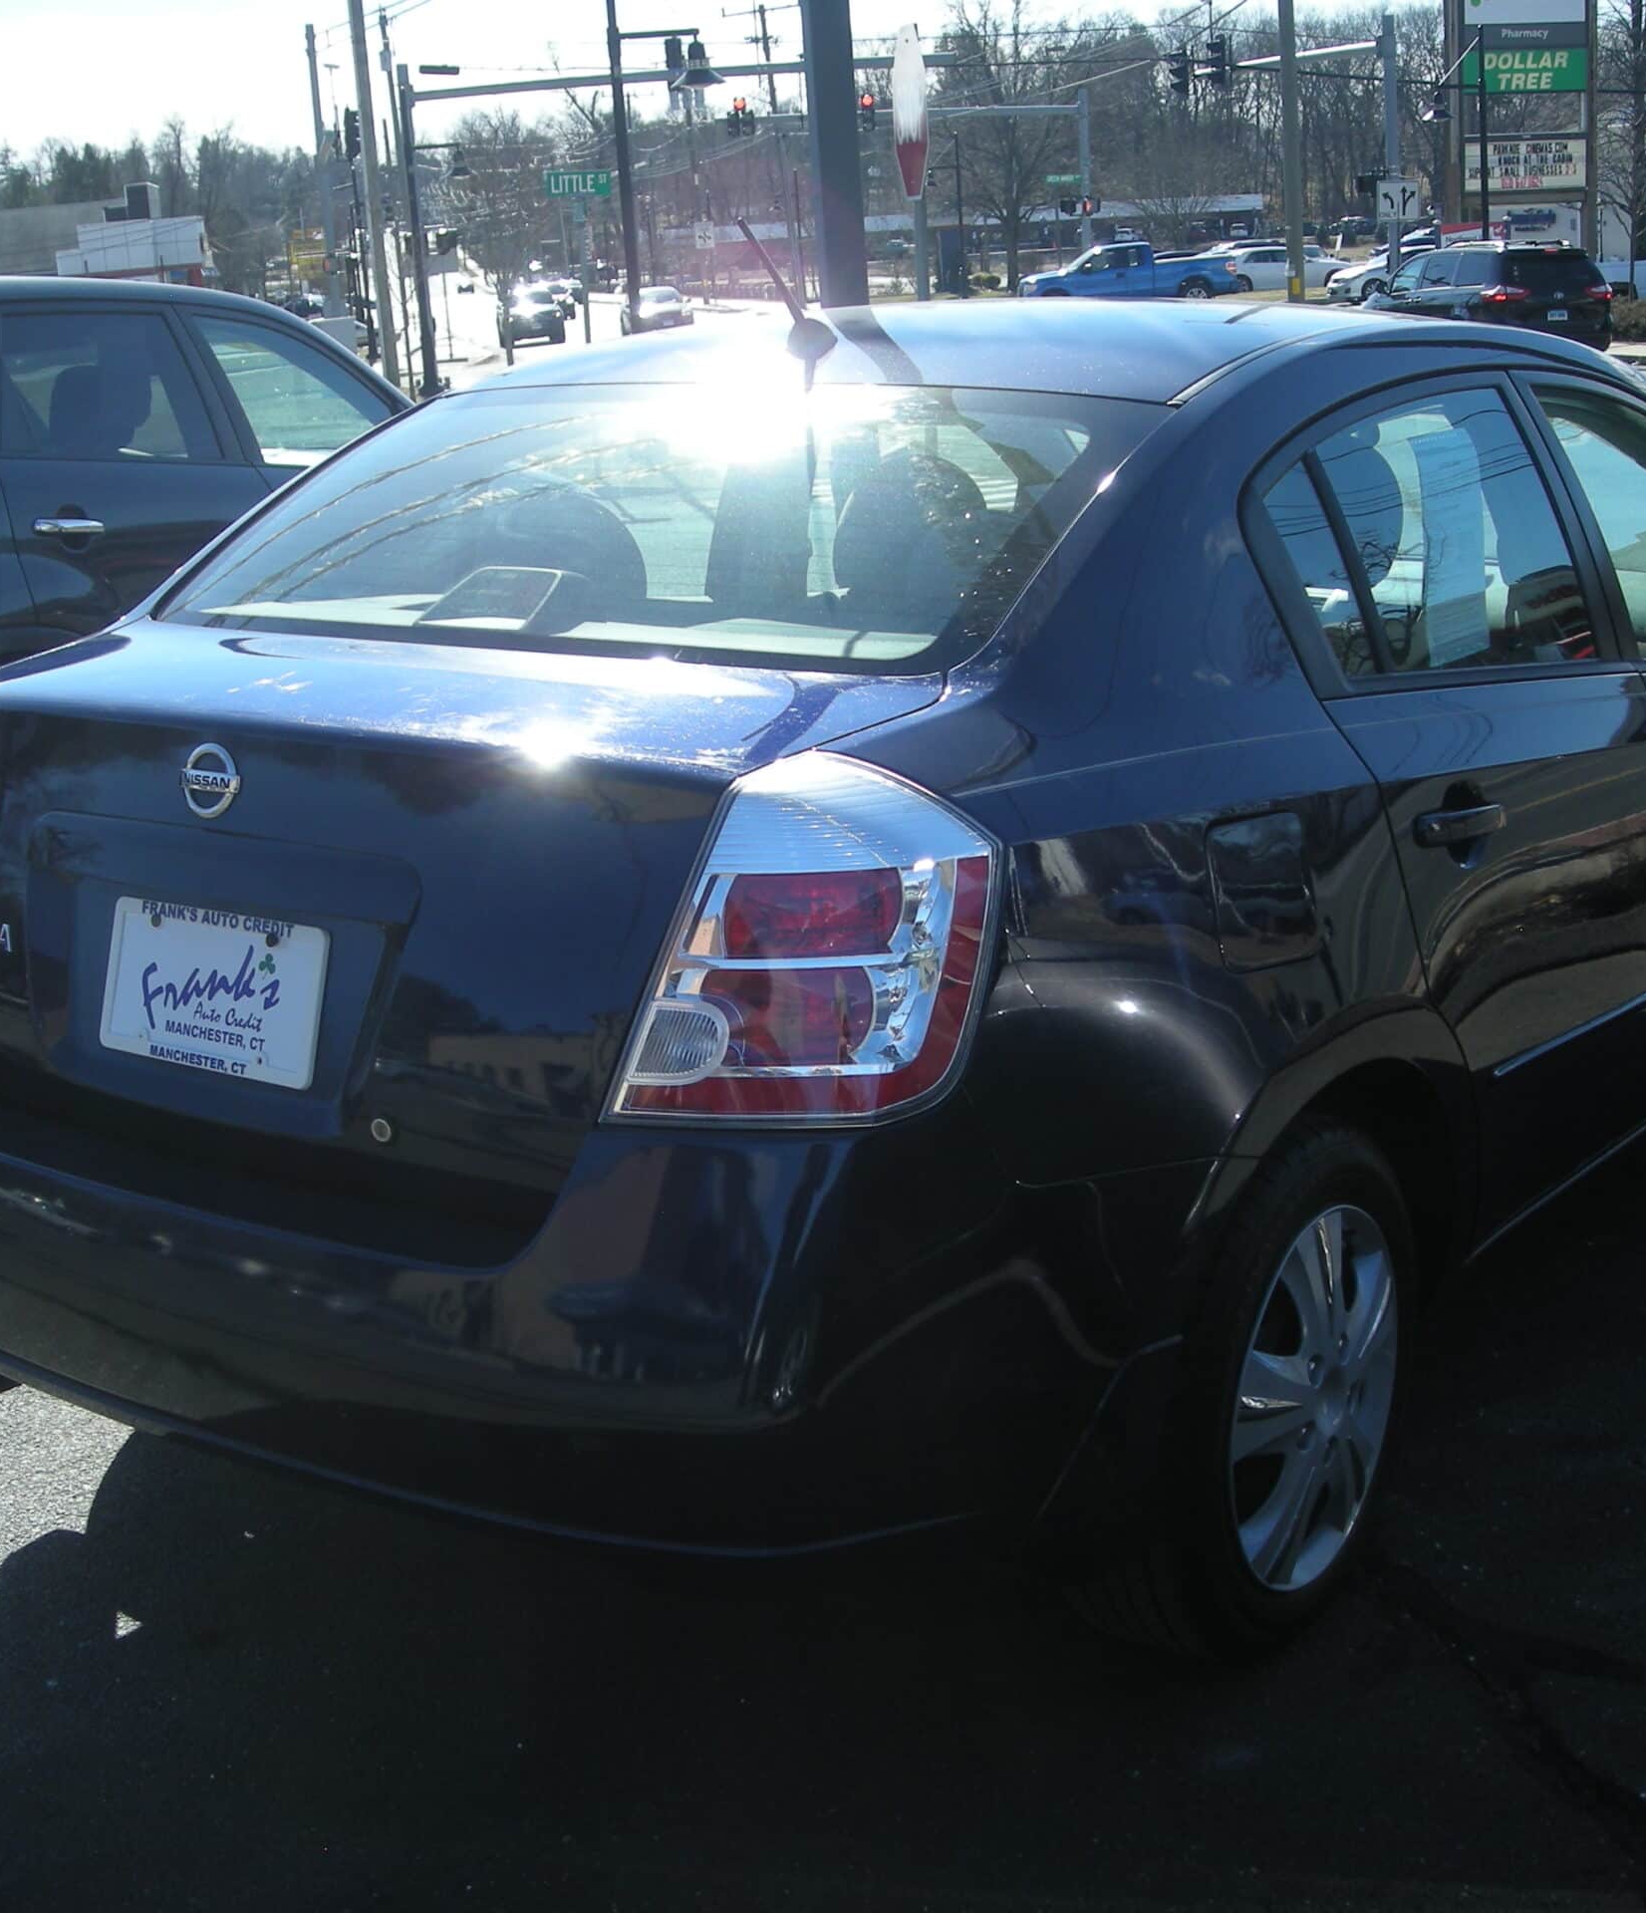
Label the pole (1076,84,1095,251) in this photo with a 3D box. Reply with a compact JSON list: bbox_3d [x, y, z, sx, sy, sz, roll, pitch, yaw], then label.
[{"bbox_3d":[8.121,-23.570,79.500,0.300,6.350,0.300,-2,13,0],"label":"pole"}]

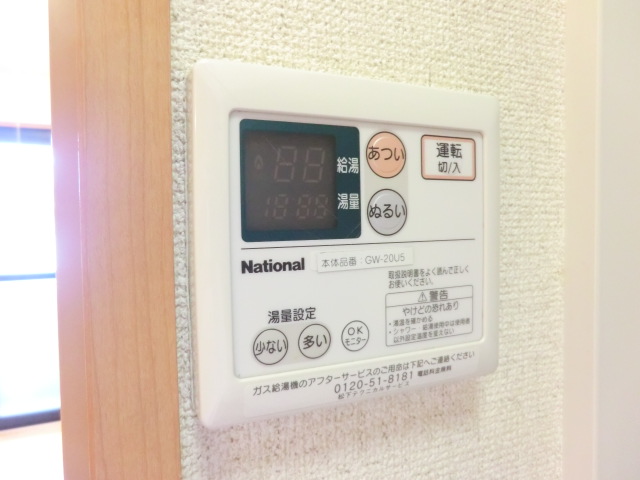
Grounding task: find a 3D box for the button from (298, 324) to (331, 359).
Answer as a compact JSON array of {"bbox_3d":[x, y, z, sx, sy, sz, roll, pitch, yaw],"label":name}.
[{"bbox_3d":[-0.002,0.037,0.162,0.013,0.013,0.003,-2,3,-23],"label":"button"}]

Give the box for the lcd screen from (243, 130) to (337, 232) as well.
[{"bbox_3d":[-0.010,-0.021,0.156,0.034,0.034,0.003,-2,3,-23],"label":"lcd screen"}]

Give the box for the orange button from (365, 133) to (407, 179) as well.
[{"bbox_3d":[0.026,-0.033,0.171,0.018,0.018,0.003,-2,3,-23],"label":"orange button"}]

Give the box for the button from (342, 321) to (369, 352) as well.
[{"bbox_3d":[0.014,0.036,0.168,0.012,0.012,0.003,-2,3,-23],"label":"button"}]

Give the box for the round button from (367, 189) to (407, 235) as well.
[{"bbox_3d":[0.026,-0.011,0.172,0.018,0.018,0.003,-2,3,-23],"label":"round button"}]

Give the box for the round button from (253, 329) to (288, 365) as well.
[{"bbox_3d":[-0.017,0.038,0.155,0.013,0.013,0.003,-2,3,-23],"label":"round button"}]

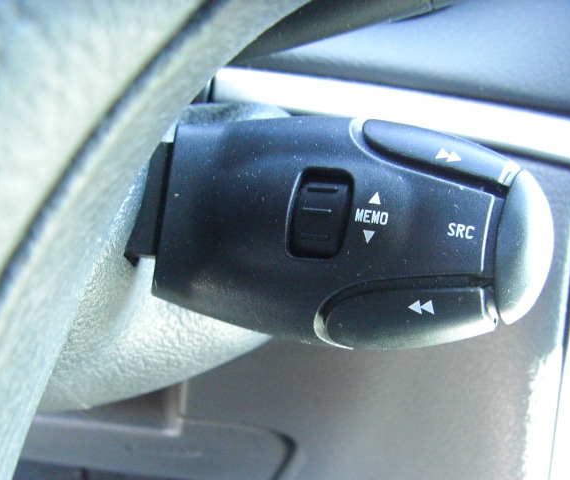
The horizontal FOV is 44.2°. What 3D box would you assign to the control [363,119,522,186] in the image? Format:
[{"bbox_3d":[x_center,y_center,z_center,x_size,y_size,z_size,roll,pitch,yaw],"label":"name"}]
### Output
[{"bbox_3d":[0.033,-0.019,0.149,0.033,0.007,0.007,18,-15,0],"label":"control"}]

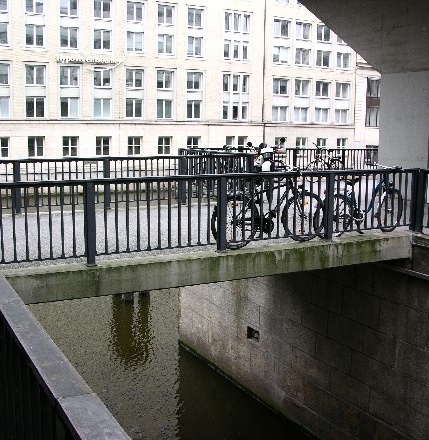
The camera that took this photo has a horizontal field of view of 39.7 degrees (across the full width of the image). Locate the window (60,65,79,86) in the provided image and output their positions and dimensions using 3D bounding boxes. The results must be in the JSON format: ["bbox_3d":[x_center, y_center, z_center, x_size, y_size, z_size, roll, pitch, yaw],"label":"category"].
[{"bbox_3d":[-12.512,-12.468,51.203,1.660,1.840,0.200,-4,10,-24],"label":"window"}]

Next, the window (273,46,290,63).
[{"bbox_3d":[6.593,-16.449,59.086,1.920,1.650,0.200,-4,10,-27],"label":"window"}]

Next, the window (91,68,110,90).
[{"bbox_3d":[-10.056,-12.482,52.345,1.600,1.780,0.200,-4,10,-24],"label":"window"}]

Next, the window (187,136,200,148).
[{"bbox_3d":[-2.082,-7.565,60.257,1.530,1.860,0.250,-4,9,-26],"label":"window"}]

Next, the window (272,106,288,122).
[{"bbox_3d":[6.568,-10.710,59.985,1.880,1.560,0.200,-4,10,-27],"label":"window"}]

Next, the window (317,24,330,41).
[{"bbox_3d":[12.619,-21.563,68.387,2.050,2.090,0.200,-4,10,-28],"label":"window"}]

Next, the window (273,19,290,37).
[{"bbox_3d":[6.632,-18.955,58.726,1.920,1.770,0.200,-4,10,-27],"label":"window"}]

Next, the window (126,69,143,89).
[{"bbox_3d":[-7.574,-13.410,56.517,1.760,1.900,0.250,-4,9,-26],"label":"window"}]

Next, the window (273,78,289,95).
[{"bbox_3d":[6.613,-13.400,59.575,1.890,1.600,0.200,-4,10,-27],"label":"window"}]

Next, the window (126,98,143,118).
[{"bbox_3d":[-7.639,-10.654,56.909,1.760,1.910,0.250,-4,9,-26],"label":"window"}]

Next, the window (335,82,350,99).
[{"bbox_3d":[15.276,-15.408,70.738,2.050,1.980,0.200,-4,10,-28],"label":"window"}]

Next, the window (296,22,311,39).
[{"bbox_3d":[8.942,-19.114,59.923,1.920,1.760,0.200,-4,10,-27],"label":"window"}]

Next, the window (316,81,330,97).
[{"bbox_3d":[12.224,-14.627,66.616,2.030,1.860,0.250,-4,9,-26],"label":"window"}]

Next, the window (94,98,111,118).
[{"bbox_3d":[-9.967,-9.923,52.808,1.600,1.780,0.200,-4,10,-24],"label":"window"}]

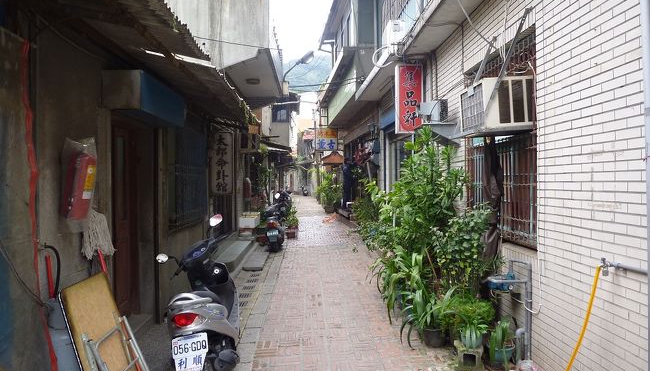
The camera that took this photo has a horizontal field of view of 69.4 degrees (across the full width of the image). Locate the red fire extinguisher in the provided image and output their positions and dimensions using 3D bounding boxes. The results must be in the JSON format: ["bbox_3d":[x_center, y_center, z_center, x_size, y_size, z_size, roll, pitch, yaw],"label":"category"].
[{"bbox_3d":[-1.680,0.000,3.220,0.155,0.470,0.165,2,-4,13],"label":"red fire extinguisher"}]

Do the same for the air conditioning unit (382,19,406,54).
[{"bbox_3d":[1.355,-2.866,9.160,0.280,0.480,0.720,0,0,-4],"label":"air conditioning unit"}]

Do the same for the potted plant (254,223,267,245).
[{"bbox_3d":[-1.560,1.180,11.650,0.330,0.530,0.330,0,0,0],"label":"potted plant"}]

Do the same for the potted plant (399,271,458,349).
[{"bbox_3d":[0.985,1.165,4.470,0.540,0.680,0.520,0,0,0],"label":"potted plant"}]

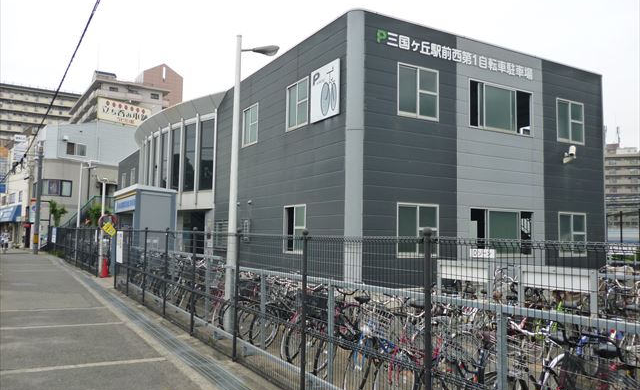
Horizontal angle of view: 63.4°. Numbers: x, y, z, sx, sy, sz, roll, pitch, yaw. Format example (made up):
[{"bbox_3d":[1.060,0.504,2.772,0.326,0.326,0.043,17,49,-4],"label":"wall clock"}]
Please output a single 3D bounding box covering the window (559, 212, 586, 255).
[{"bbox_3d":[8.913,1.396,18.224,1.560,1.580,0.120,3,-5,-30],"label":"window"}]

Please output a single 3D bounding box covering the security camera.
[{"bbox_3d":[8.682,-1.408,17.994,0.380,0.550,0.480,0,-4,9],"label":"security camera"}]

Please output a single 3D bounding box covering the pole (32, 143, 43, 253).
[{"bbox_3d":[-19.859,0.221,36.602,0.340,7.900,0.340,3,-5,-30],"label":"pole"}]

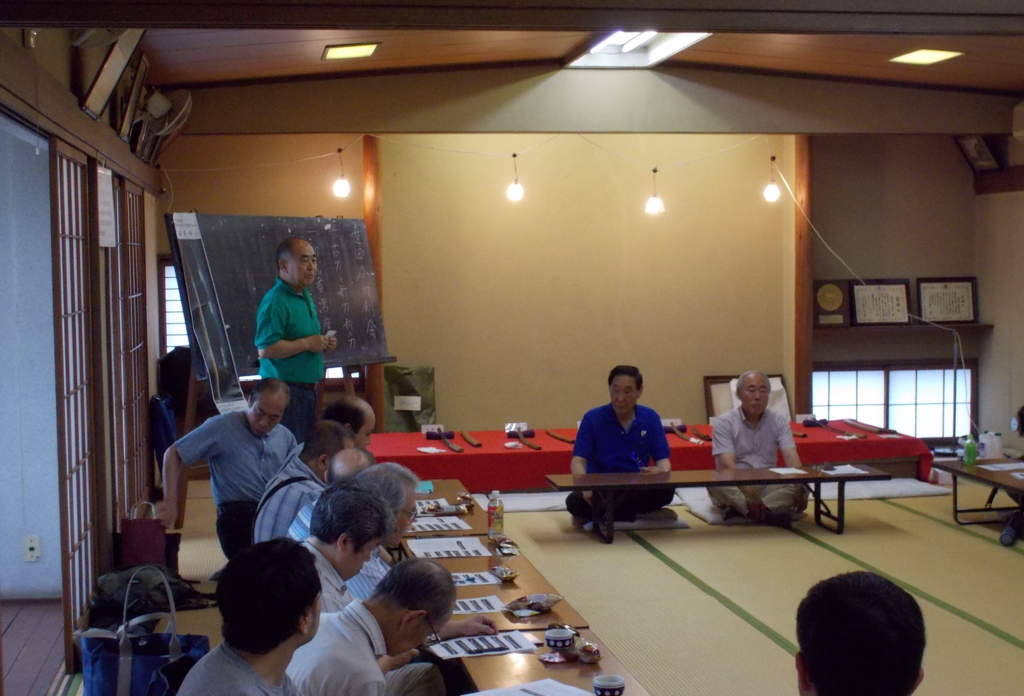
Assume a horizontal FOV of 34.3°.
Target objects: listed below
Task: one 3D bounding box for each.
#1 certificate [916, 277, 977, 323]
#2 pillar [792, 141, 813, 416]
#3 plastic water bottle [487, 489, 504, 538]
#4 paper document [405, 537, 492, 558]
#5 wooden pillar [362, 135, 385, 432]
[{"bbox_3d":[3.180,-0.345,12.057,0.453,0.332,0.030,-1,-6,-8],"label":"certificate"},{"bbox_3d":[2.098,-0.445,11.935,0.125,2.400,0.125,-1,3,-8],"label":"pillar"},{"bbox_3d":[-0.066,0.700,6.999,0.066,0.200,0.066,-1,3,-8],"label":"plastic water bottle"},{"bbox_3d":[-0.259,0.815,6.783,0.297,0.008,0.425,-1,3,-9],"label":"paper document"},{"bbox_3d":[-0.996,-0.369,11.963,0.128,2.382,0.128,-1,3,-9],"label":"wooden pillar"}]

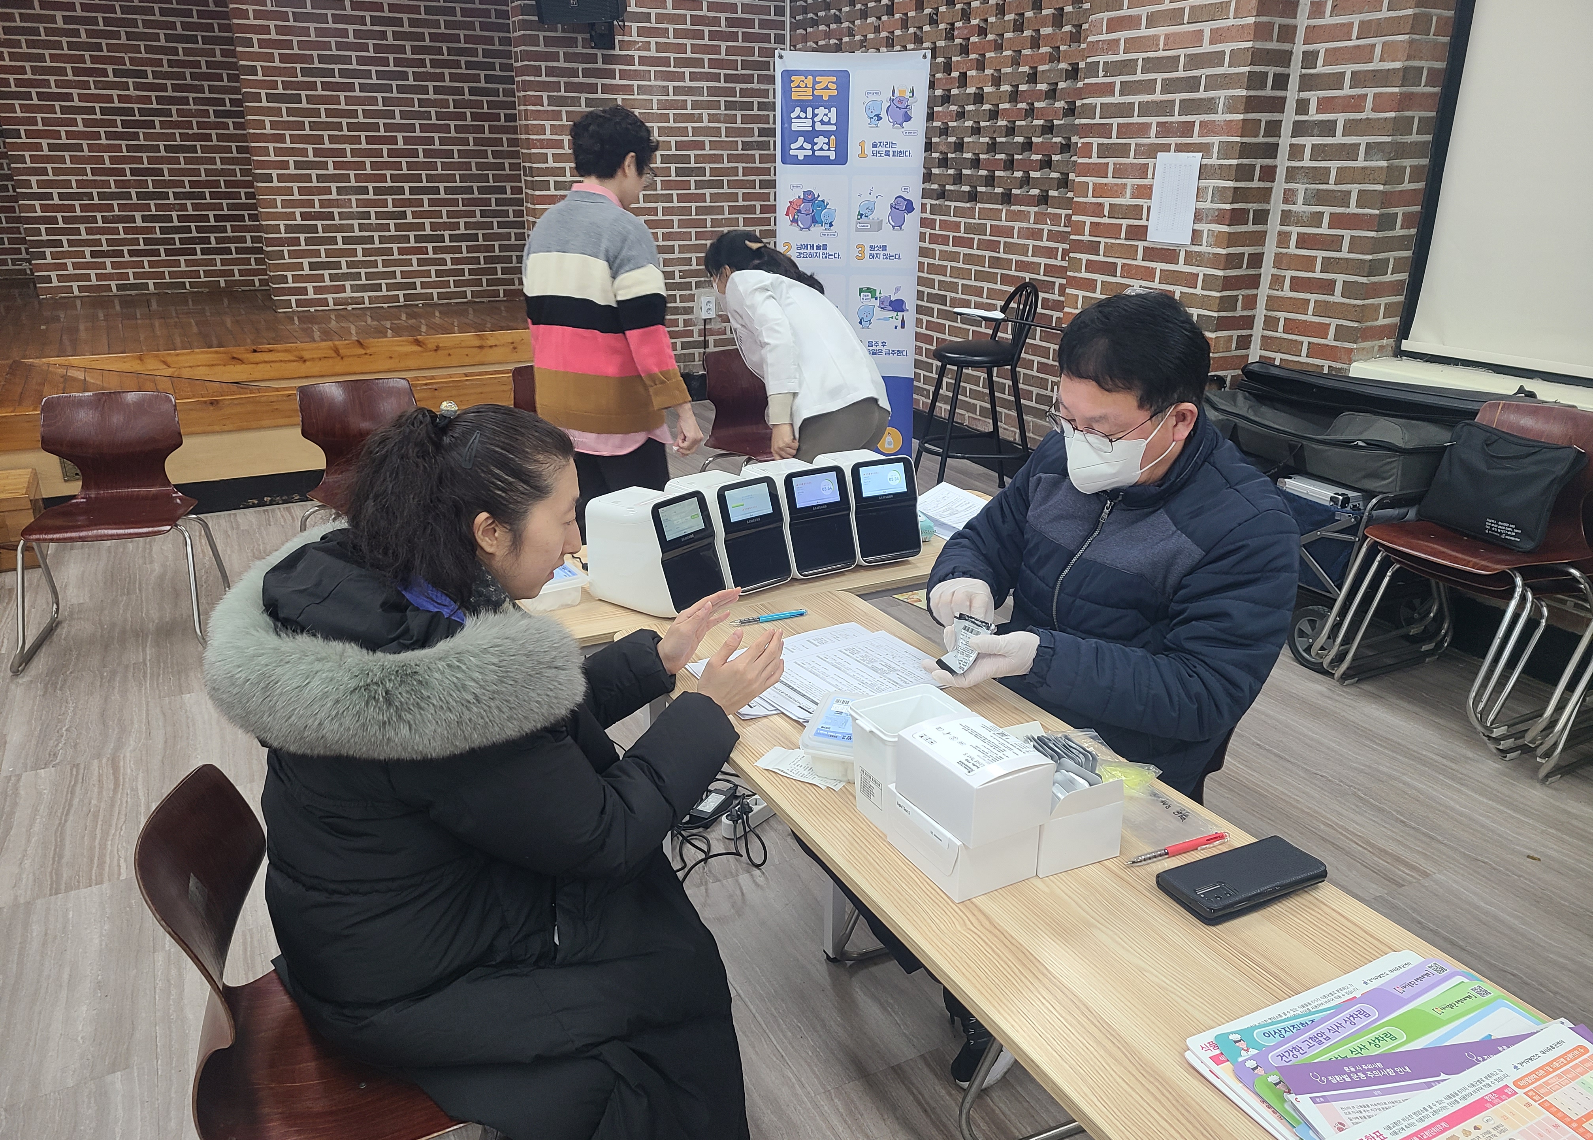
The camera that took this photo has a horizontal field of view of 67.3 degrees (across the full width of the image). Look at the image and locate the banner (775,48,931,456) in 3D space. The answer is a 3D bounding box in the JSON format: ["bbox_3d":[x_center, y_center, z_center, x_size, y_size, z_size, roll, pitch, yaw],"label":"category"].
[{"bbox_3d":[0.225,-1.174,4.973,0.600,1.800,0.060,3,20,7],"label":"banner"}]

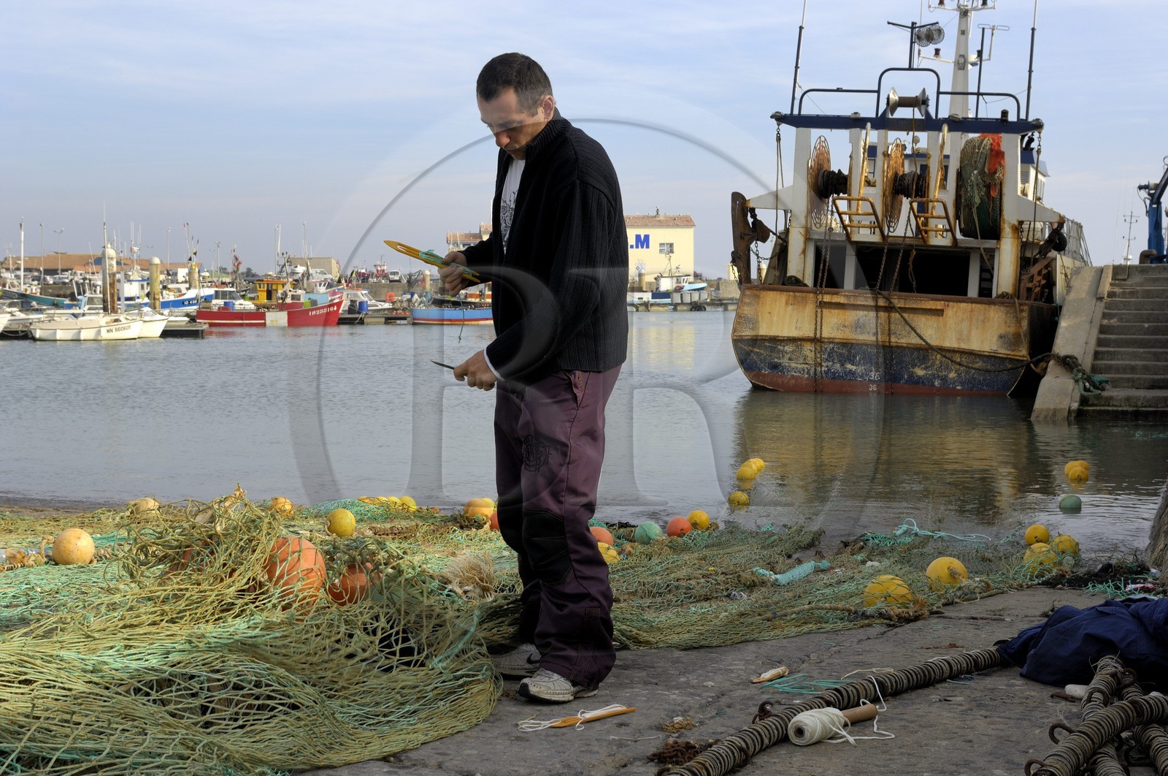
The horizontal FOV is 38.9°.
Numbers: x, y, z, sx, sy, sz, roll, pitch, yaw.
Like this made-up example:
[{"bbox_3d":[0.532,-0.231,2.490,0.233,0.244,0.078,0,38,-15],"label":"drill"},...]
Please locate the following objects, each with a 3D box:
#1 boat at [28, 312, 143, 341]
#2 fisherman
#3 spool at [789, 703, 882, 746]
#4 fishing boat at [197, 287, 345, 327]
[{"bbox_3d":[-18.200,-2.200,60.500,4.200,1.100,1.650,-1,4,-18],"label":"boat"},{"bbox_3d":[-0.140,-0.035,4.535,0.520,1.750,0.530,-2,4,-30],"label":"fisherman"},{"bbox_3d":[0.602,0.786,3.909,0.290,0.080,0.080,-2,1,-44],"label":"spool"},{"bbox_3d":[-17.360,-4.400,91.000,8.100,2.150,2.800,-1,3,-12],"label":"fishing boat"}]

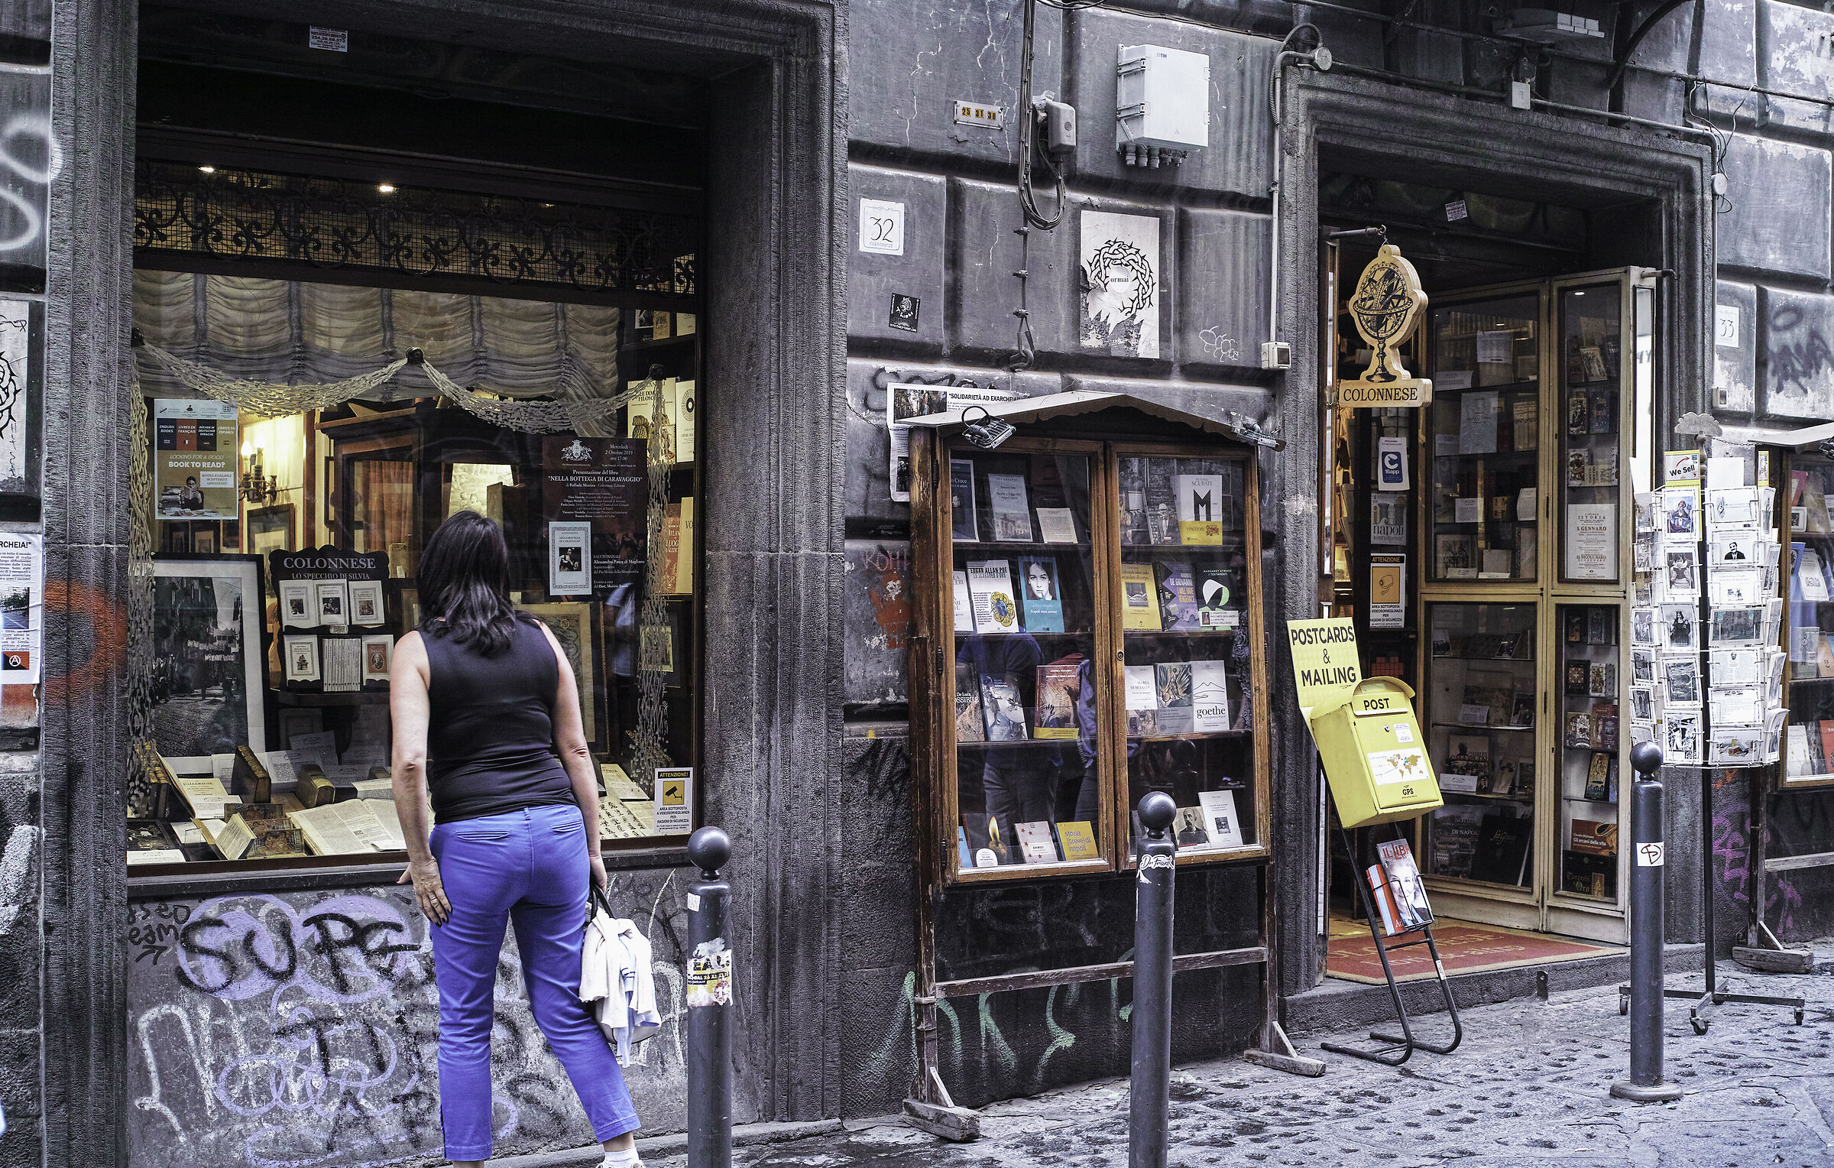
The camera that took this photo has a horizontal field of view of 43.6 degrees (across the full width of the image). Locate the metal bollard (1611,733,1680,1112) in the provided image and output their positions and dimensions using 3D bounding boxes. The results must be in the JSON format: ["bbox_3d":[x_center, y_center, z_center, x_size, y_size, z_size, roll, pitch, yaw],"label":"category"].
[{"bbox_3d":[2.059,0.943,6.464,0.203,0.989,0.203,1,-1,-33],"label":"metal bollard"}]

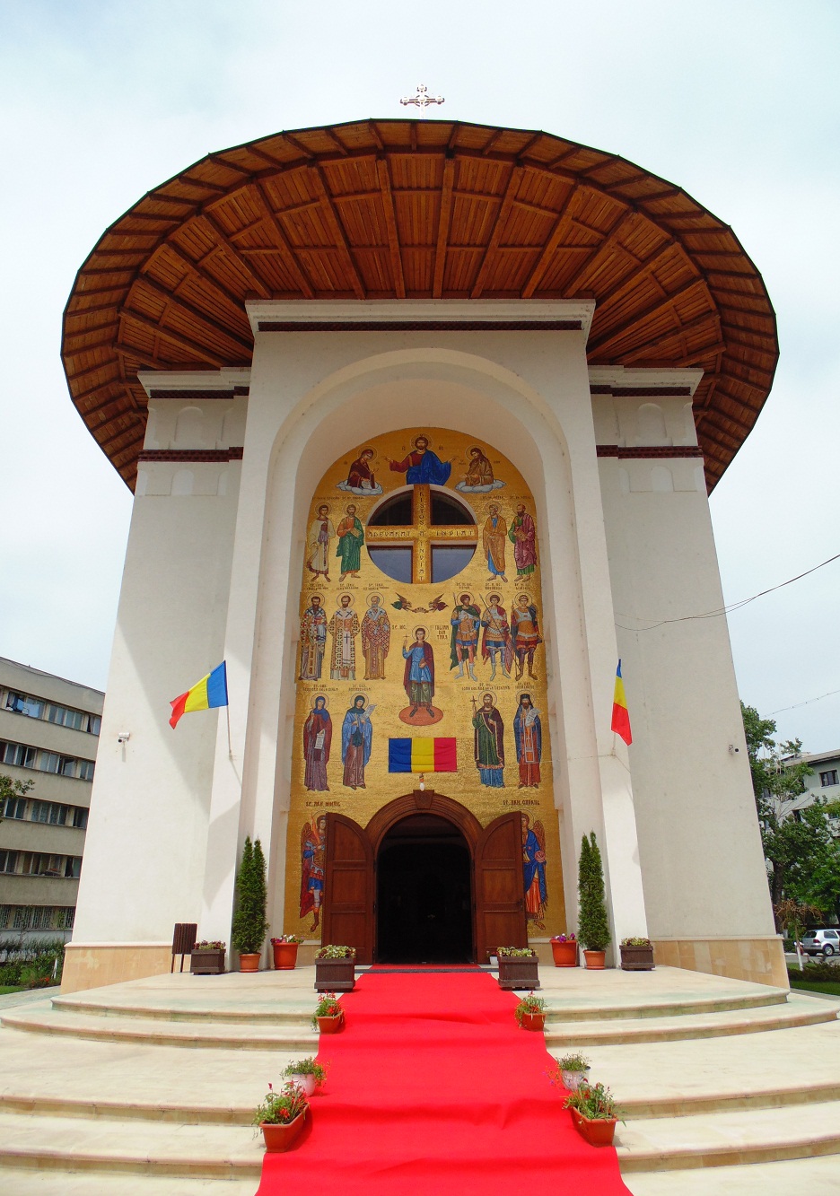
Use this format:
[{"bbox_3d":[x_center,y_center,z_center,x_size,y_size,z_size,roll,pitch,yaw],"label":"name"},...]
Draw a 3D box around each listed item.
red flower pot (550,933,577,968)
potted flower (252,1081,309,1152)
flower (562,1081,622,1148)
[{"bbox_3d":[2.760,6.769,14.620,0.520,0.570,0.510,0,-23,0],"label":"red flower pot"},{"bbox_3d":[-0.886,3.348,4.951,0.240,0.305,0.610,1,-23,-4],"label":"potted flower"},{"bbox_3d":[1.151,3.409,5.058,0.280,0.300,0.450,0,-23,0],"label":"flower"}]

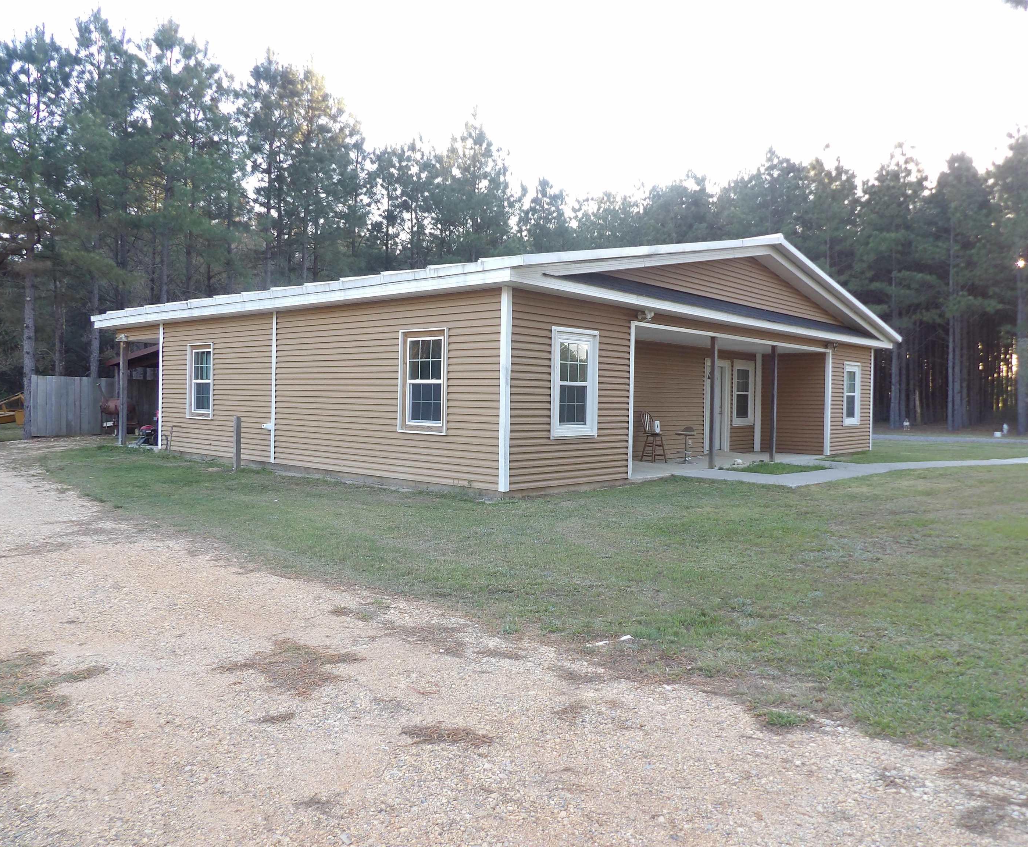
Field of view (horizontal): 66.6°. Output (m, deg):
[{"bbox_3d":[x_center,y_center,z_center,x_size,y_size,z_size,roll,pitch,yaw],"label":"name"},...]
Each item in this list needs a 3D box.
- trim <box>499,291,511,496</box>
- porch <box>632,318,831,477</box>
[{"bbox_3d":[-0.099,-0.454,10.583,0.100,2.755,0.100,3,3,41],"label":"trim"},{"bbox_3d":[4.135,-0.455,16.507,1.850,2.570,8.691,3,3,42],"label":"porch"}]

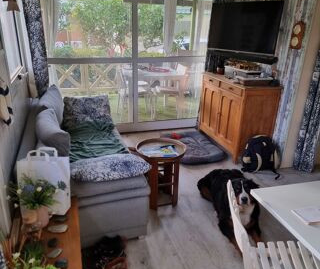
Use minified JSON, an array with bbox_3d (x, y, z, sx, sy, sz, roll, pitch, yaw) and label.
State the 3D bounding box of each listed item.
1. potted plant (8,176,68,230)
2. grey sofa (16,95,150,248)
[{"bbox_3d":[-0.657,0.370,1.620,0.270,0.310,0.230,-5,22,-16],"label":"potted plant"},{"bbox_3d":[-0.755,0.163,2.810,0.842,0.658,1.882,-5,23,-16],"label":"grey sofa"}]

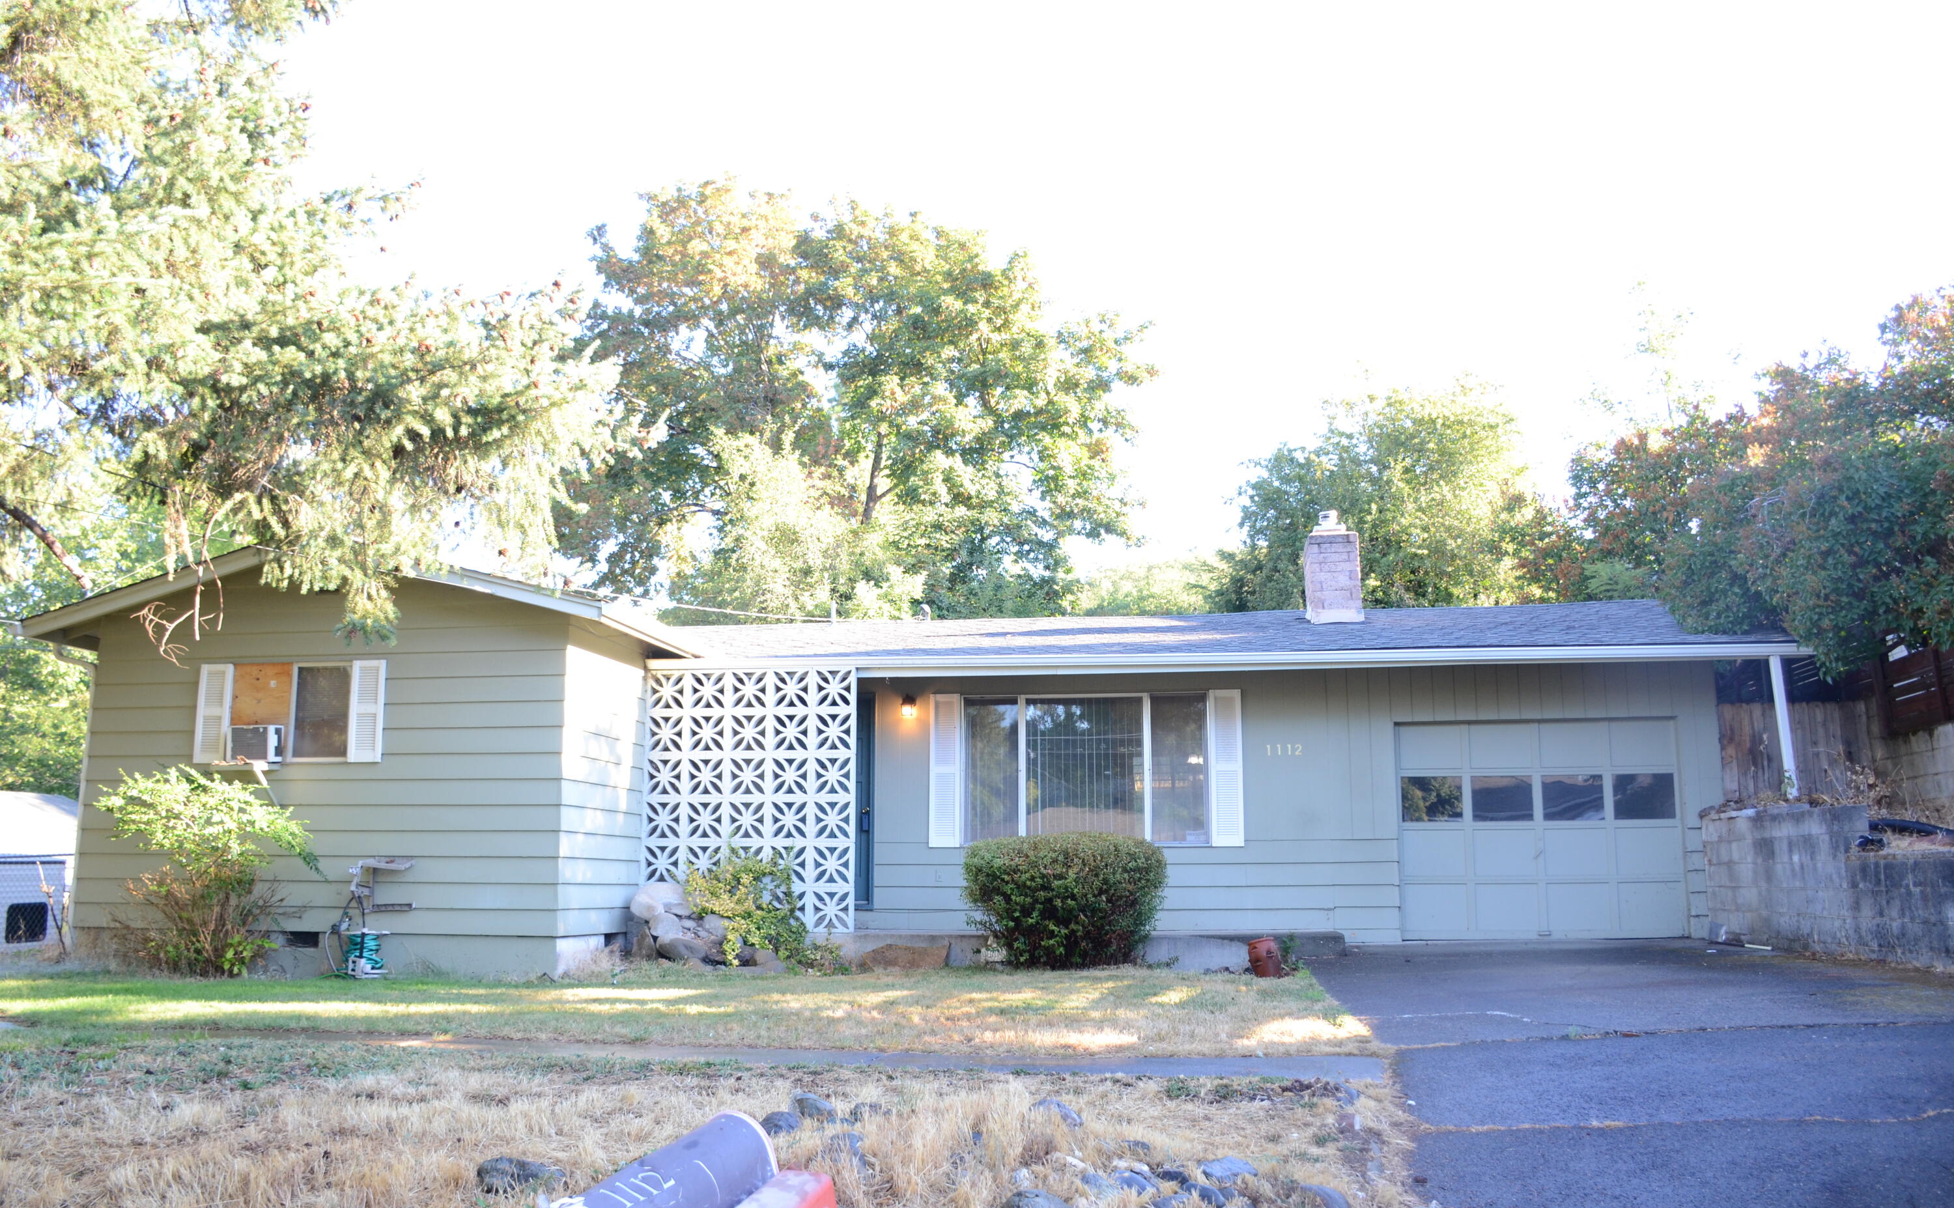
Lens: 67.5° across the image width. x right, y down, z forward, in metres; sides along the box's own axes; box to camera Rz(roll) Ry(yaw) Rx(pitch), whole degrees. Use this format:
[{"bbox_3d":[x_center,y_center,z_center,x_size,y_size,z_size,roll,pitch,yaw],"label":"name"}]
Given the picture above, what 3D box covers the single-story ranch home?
[{"bbox_3d":[0.082,1.478,16.290,15.483,4.290,10.530,-1,-9,8],"label":"single-story ranch home"}]

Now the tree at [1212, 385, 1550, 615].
[{"bbox_3d":[8.230,0.472,29.290,6.769,10.080,6.500,0,-9,0],"label":"tree"}]

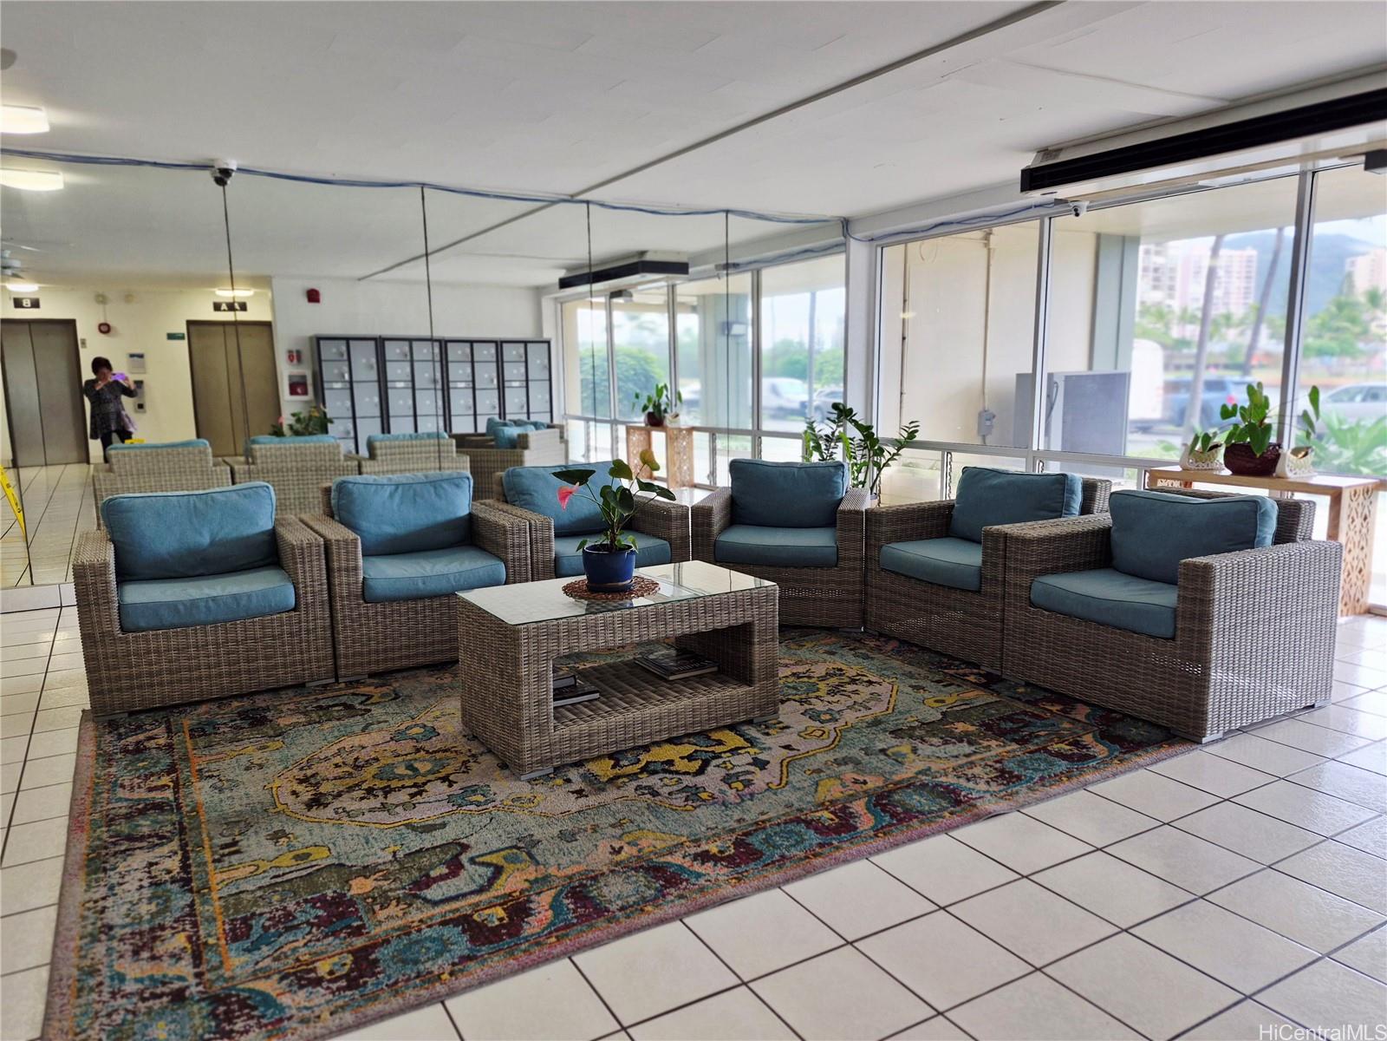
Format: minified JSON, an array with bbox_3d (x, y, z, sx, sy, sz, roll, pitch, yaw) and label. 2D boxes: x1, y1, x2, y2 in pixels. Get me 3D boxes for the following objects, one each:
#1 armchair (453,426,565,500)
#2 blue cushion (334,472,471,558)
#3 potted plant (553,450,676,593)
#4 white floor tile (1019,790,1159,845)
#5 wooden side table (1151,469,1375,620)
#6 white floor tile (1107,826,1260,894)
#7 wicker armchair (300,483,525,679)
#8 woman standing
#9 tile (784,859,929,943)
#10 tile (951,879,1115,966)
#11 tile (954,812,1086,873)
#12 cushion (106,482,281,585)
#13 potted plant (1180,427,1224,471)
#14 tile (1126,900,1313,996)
[{"bbox_3d":[-1.910,-0.510,9.611,0.868,0.826,0.946,2,9,17],"label":"armchair"},{"bbox_3d":[-1.545,-0.035,4.936,0.693,0.436,0.188,-5,0,-28],"label":"blue cushion"},{"bbox_3d":[-0.315,0.006,3.612,0.439,0.515,0.398,-1,9,0],"label":"potted plant"},{"bbox_3d":[1.287,0.958,2.981,0.309,0.010,0.300,-6,11,-31],"label":"white floor tile"},{"bbox_3d":[3.387,0.091,5.604,0.347,0.729,1.178,-6,10,-28],"label":"wooden side table"},{"bbox_3d":[1.386,0.961,2.611,0.302,0.012,0.302,-6,10,-29],"label":"white floor tile"},{"bbox_3d":[-1.440,0.231,4.769,0.955,0.842,0.861,-5,10,-28],"label":"wicker armchair"},{"bbox_3d":[-7.330,-1.154,11.577,0.469,1.663,0.347,-8,12,-39],"label":"woman standing"},{"bbox_3d":[0.457,1.042,2.538,0.309,0.010,0.300,-6,11,-31],"label":"tile"},{"bbox_3d":[0.845,1.001,2.301,0.299,0.010,0.299,-5,10,-28],"label":"tile"},{"bbox_3d":[0.966,0.951,2.716,0.302,0.012,0.302,-6,10,-29],"label":"tile"},{"bbox_3d":[-2.407,0.049,4.456,0.703,0.436,0.188,-5,0,-28],"label":"cushion"},{"bbox_3d":[3.280,-0.467,5.937,0.173,0.270,0.194,-6,10,-28],"label":"potted plant"},{"bbox_3d":[1.275,1.024,2.221,0.302,0.012,0.302,-6,10,-29],"label":"tile"}]

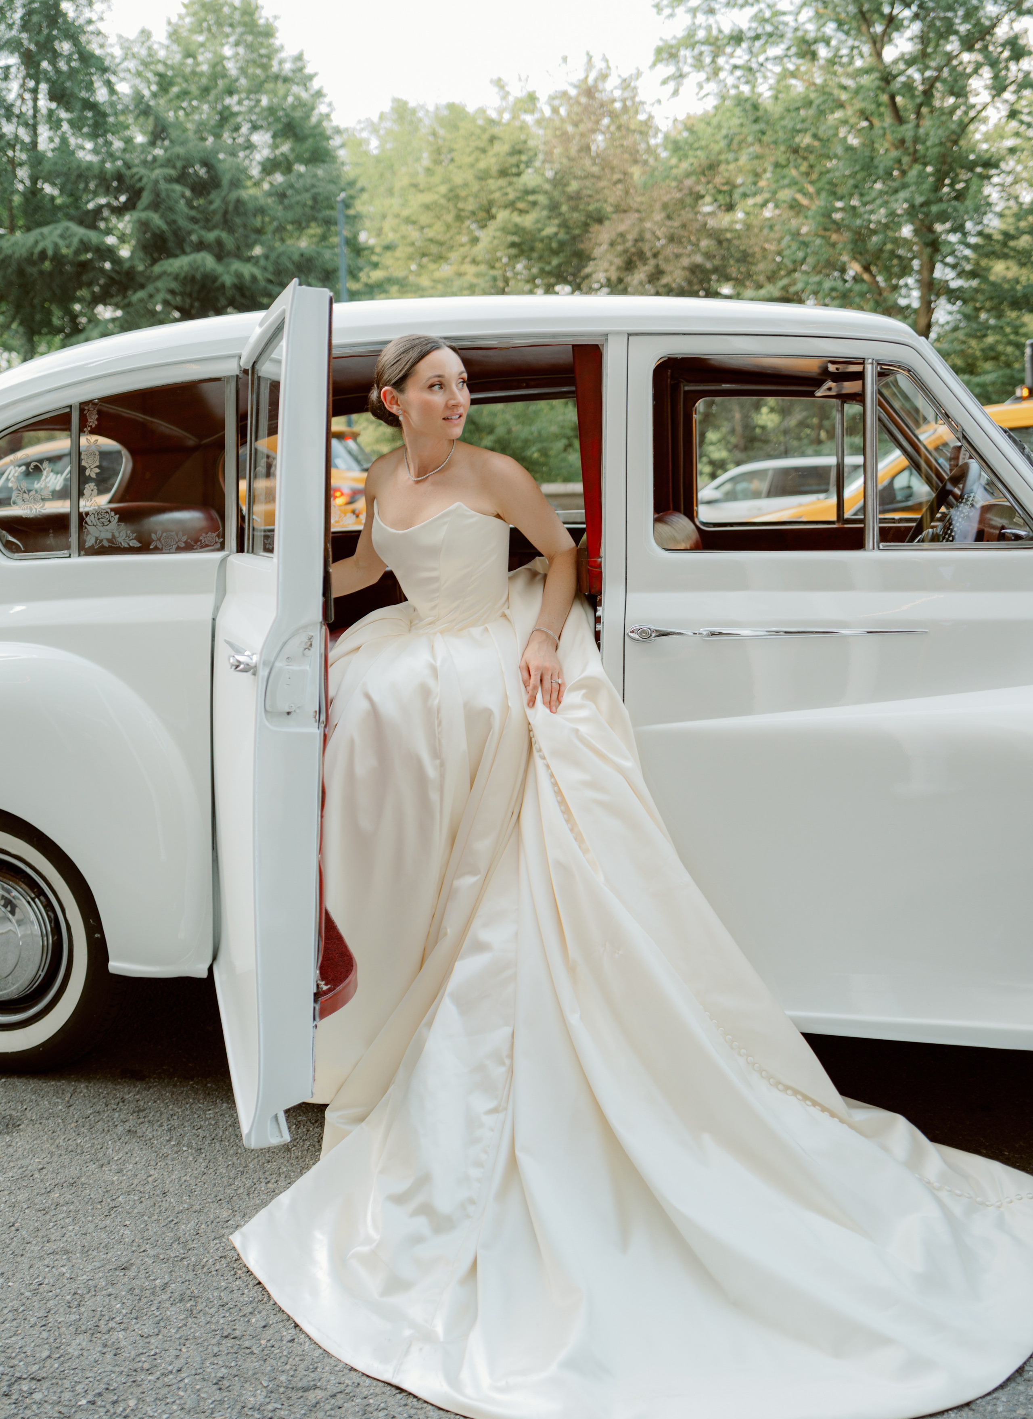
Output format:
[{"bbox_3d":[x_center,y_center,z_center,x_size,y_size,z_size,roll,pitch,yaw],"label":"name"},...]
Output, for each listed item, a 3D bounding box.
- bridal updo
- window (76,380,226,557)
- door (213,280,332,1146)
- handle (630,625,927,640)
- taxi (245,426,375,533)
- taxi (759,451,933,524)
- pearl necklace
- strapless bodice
[{"bbox_3d":[-0.201,-0.652,2.400,0.185,0.180,0.155,3,14,40],"label":"bridal updo"},{"bbox_3d":[-0.806,-0.533,2.671,0.357,0.377,0.030,1,4,12],"label":"window"},{"bbox_3d":[-0.468,0.005,2.327,0.180,1.420,0.790,-3,11,-18],"label":"door"},{"bbox_3d":[0.505,-0.149,2.372,0.582,0.034,0.040,1,11,12],"label":"handle"},{"bbox_3d":[-3.477,-1.513,10.572,4.600,1.720,1.850,1,11,12],"label":"taxi"},{"bbox_3d":[3.176,-0.912,7.279,4.700,1.750,1.850,1,11,12],"label":"taxi"},{"bbox_3d":[-0.175,-0.509,2.430,0.125,0.100,0.130,3,12,20],"label":"pearl necklace"},{"bbox_3d":[-0.152,-0.293,2.460,0.295,0.265,0.210,-2,12,25],"label":"strapless bodice"}]

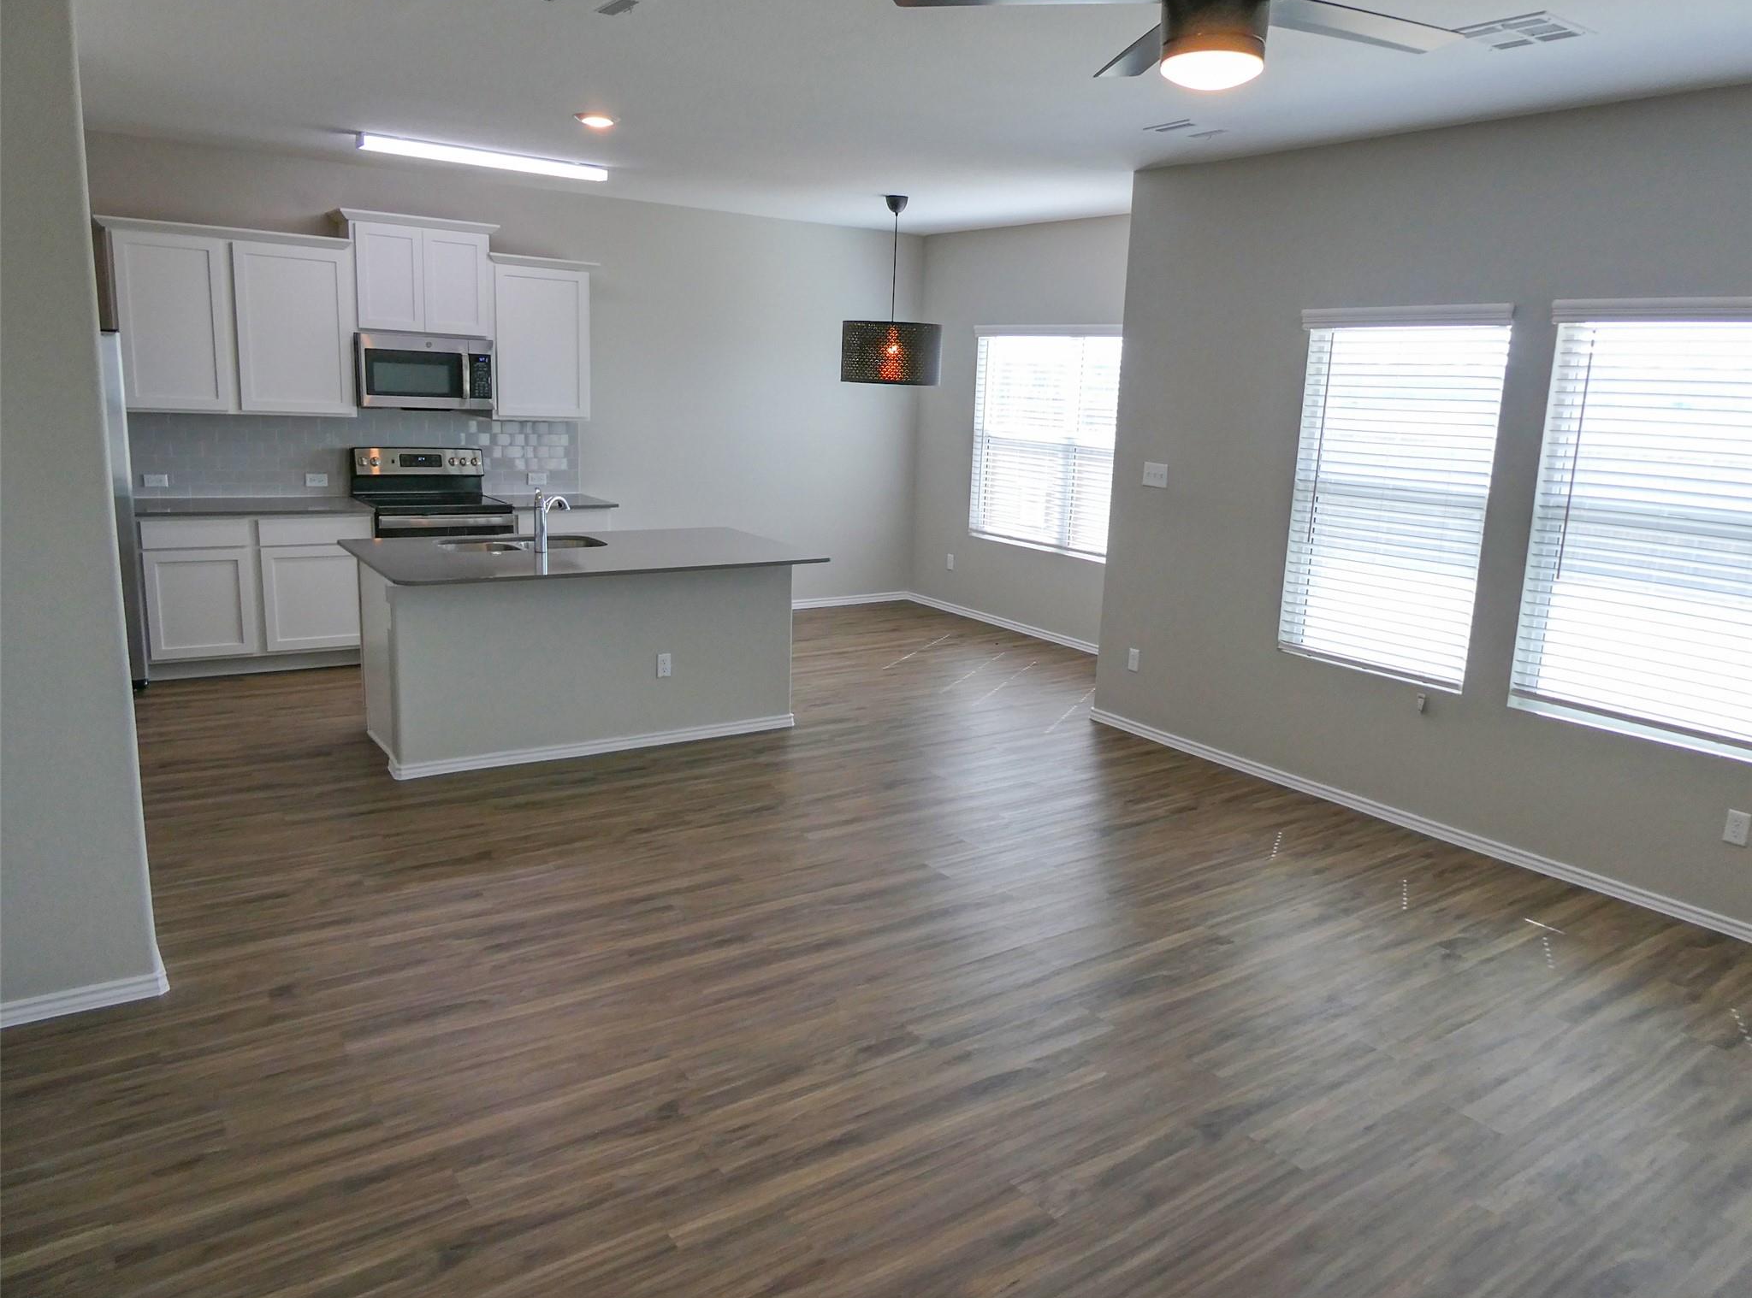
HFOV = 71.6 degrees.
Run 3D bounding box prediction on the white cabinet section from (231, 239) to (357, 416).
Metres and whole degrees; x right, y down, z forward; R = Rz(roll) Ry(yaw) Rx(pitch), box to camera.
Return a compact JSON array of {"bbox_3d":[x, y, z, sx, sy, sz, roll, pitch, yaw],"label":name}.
[{"bbox_3d":[-3.241,-1.760,6.726,0.598,0.911,0.320,-6,15,-34],"label":"white cabinet section"}]

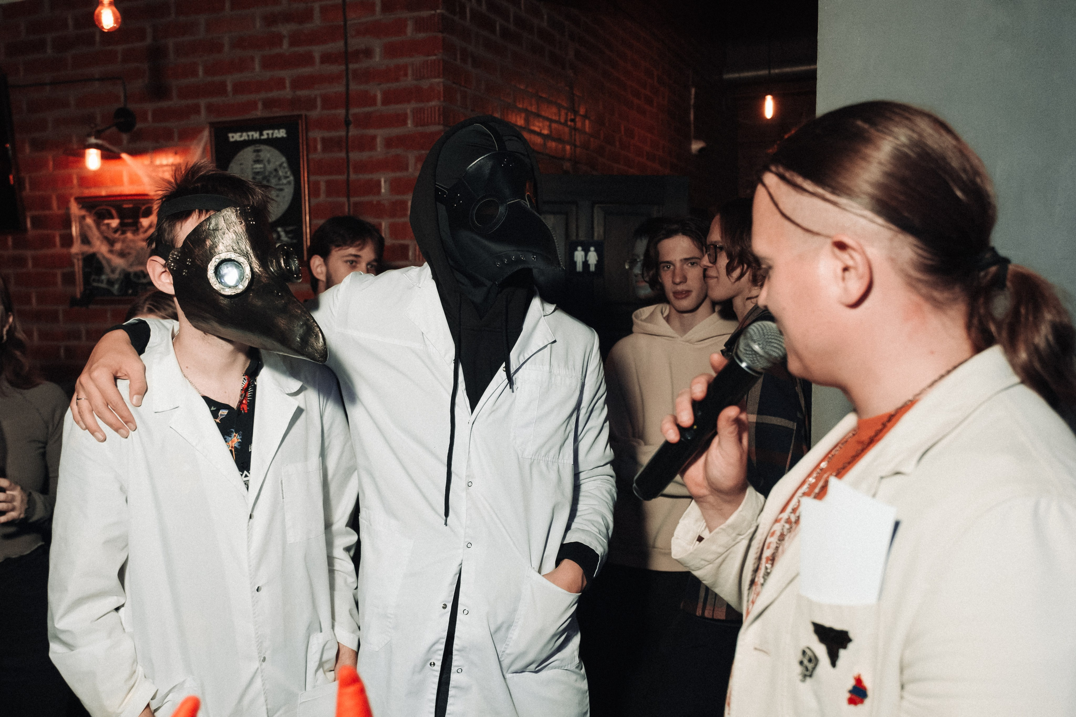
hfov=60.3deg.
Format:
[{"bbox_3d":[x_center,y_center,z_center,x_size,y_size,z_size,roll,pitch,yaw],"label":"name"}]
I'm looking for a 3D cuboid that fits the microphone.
[{"bbox_3d":[0.183,0.055,0.985,0.052,0.239,0.052,40,22,10],"label":"microphone"}]

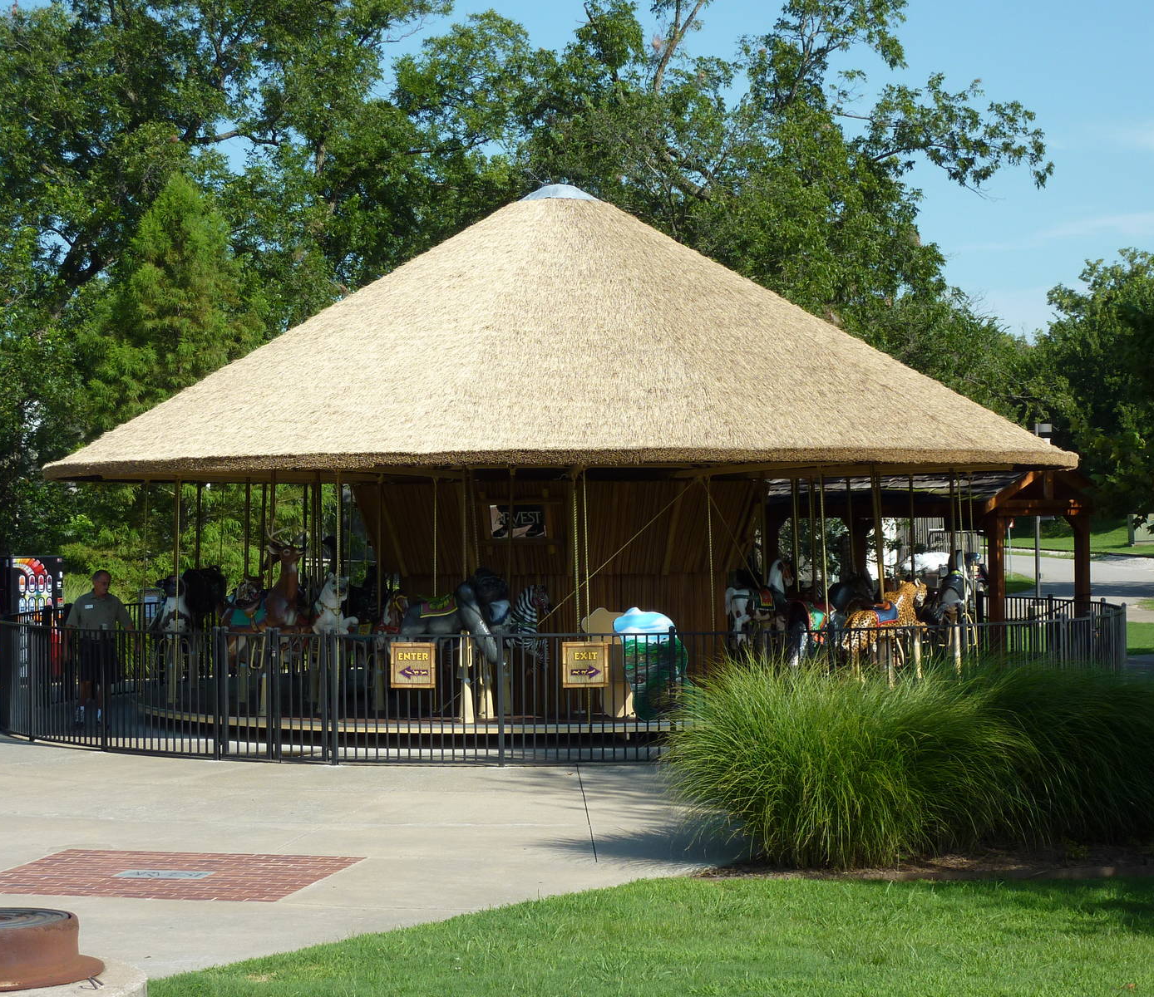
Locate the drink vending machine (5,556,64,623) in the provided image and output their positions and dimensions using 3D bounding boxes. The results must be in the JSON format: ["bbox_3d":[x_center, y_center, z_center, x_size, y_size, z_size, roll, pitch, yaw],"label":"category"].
[{"bbox_3d":[-8.521,1.839,34.683,0.850,1.920,0.970,-1,-1,38],"label":"drink vending machine"}]

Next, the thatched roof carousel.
[{"bbox_3d":[-0.194,-0.644,28.414,12.820,6.580,12.820,0,-1,0],"label":"thatched roof carousel"}]

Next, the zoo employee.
[{"bbox_3d":[-5.587,1.752,26.503,0.680,1.830,0.420,0,-1,-21],"label":"zoo employee"}]

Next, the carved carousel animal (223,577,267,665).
[{"bbox_3d":[-3.747,1.390,25.584,0.480,0.980,1.150,0,-1,-37],"label":"carved carousel animal"}]

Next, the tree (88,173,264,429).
[{"bbox_3d":[-7.064,-1.443,40.023,4.200,8.600,4.200,0,-1,0],"label":"tree"}]

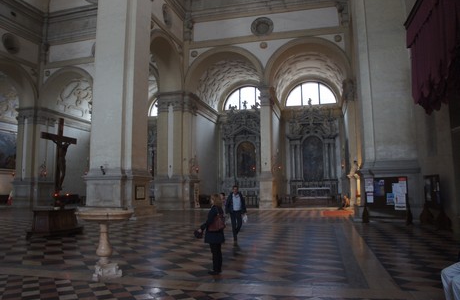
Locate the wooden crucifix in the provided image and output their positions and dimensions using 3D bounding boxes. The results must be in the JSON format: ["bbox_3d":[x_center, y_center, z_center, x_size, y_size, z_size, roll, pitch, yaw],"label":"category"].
[{"bbox_3d":[-6.327,0.235,12.900,0.380,2.880,1.820,-2,-6,15],"label":"wooden crucifix"}]

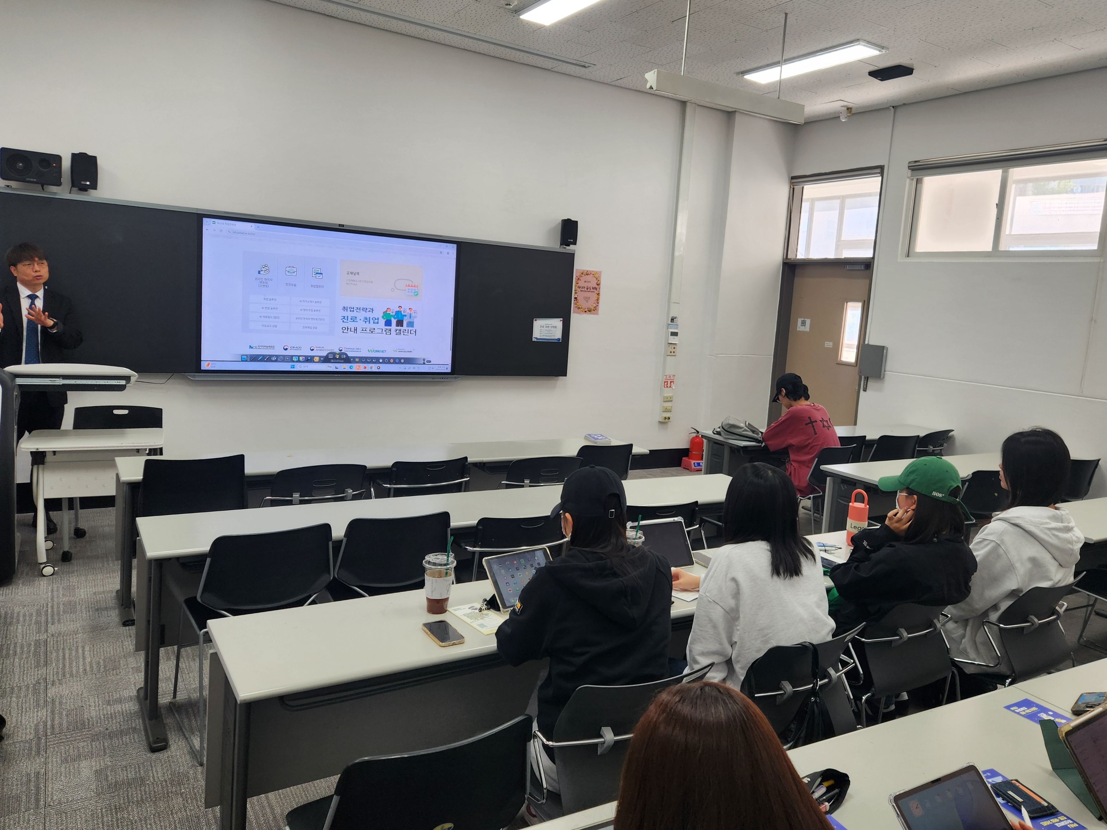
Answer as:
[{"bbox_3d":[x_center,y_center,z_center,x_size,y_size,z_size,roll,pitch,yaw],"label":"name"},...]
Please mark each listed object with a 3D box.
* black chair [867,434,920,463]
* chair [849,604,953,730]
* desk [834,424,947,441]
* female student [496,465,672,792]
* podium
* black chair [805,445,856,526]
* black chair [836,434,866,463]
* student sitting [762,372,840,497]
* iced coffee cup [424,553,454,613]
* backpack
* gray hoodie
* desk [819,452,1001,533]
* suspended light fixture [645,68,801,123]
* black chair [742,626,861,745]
[{"bbox_3d":[2.451,0.531,5.738,0.500,0.814,0.540,0,9,-25],"label":"black chair"},{"bbox_3d":[1.078,0.930,2.744,0.520,0.800,0.550,-1,10,-31],"label":"chair"},{"bbox_3d":[2.812,0.499,6.480,1.200,0.707,0.450,-1,10,-31],"label":"desk"},{"bbox_3d":[0.015,0.731,2.061,0.540,1.270,0.720,-2,11,-34],"label":"female student"},{"bbox_3d":[-2.626,0.296,4.158,0.680,1.100,0.580,-1,10,-31],"label":"podium"},{"bbox_3d":[1.865,0.576,5.490,0.500,0.790,0.540,-2,11,-36],"label":"black chair"},{"bbox_3d":[2.033,0.521,5.731,0.480,0.820,0.530,-2,10,-31],"label":"black chair"},{"bbox_3d":[1.802,0.313,5.590,0.540,1.270,0.720,-2,11,-37],"label":"student sitting"},{"bbox_3d":[-0.333,0.491,2.138,0.097,0.165,0.097,4,9,-1],"label":"iced coffee cup"},{"bbox_3d":[1.511,0.098,5.800,0.290,0.160,0.450,-3,11,-39],"label":"backpack"},{"bbox_3d":[1.685,0.619,2.808,0.520,0.600,0.480,-2,10,-33],"label":"gray hoodie"},{"bbox_3d":[2.813,0.710,5.158,2.350,0.735,0.450,-1,10,-29],"label":"desk"},{"bbox_3d":[1.146,-2.058,4.825,1.260,0.122,0.130,-1,9,-29],"label":"suspended light fixture"},{"bbox_3d":[0.577,0.956,2.333,0.520,0.800,0.550,-1,10,-31],"label":"black chair"}]

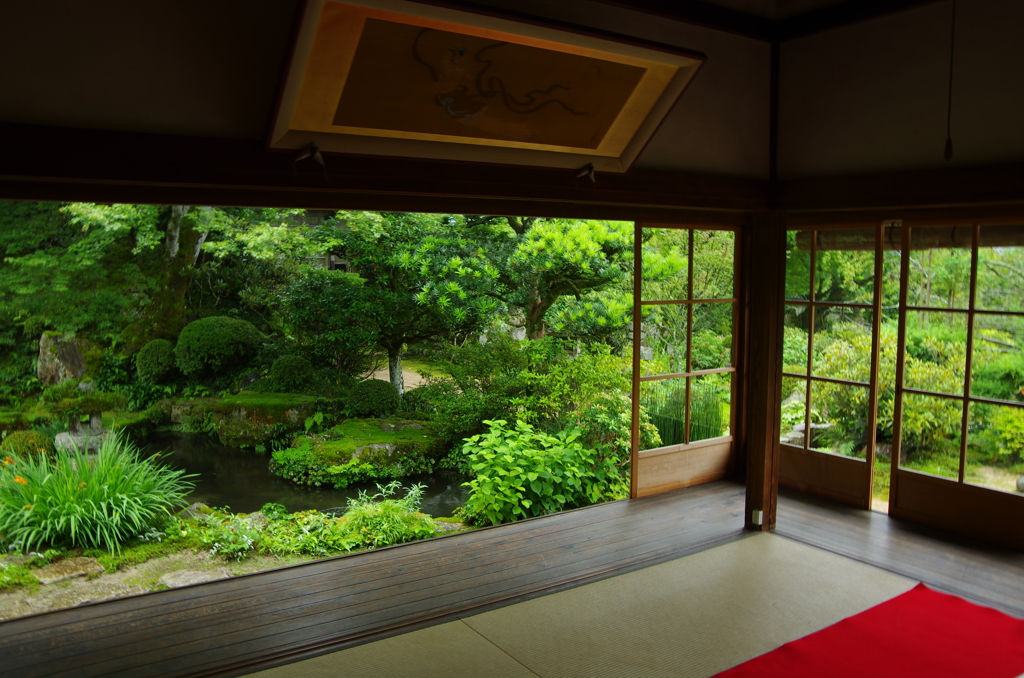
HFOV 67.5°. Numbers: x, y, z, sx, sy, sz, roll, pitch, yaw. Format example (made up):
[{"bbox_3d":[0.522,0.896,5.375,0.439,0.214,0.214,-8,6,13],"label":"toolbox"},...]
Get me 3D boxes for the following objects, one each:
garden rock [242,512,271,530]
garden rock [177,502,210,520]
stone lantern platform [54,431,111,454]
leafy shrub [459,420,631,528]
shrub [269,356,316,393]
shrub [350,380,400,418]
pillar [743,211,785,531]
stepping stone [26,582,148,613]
[{"bbox_3d":[-1.967,1.409,5.900,0.220,0.130,0.180,-2,6,-19],"label":"garden rock"},{"bbox_3d":[-2.556,1.388,6.150,0.270,0.140,0.210,-2,6,-23],"label":"garden rock"},{"bbox_3d":[-4.260,1.031,7.600,0.540,0.170,0.500,-3,6,-30],"label":"stone lantern platform"},{"bbox_3d":[0.232,1.021,5.650,1.200,0.870,1.000,0,6,2],"label":"leafy shrub"},{"bbox_3d":[-2.979,0.468,10.400,0.600,0.540,0.580,-2,6,-16],"label":"shrub"},{"bbox_3d":[-1.741,0.753,9.700,0.670,0.540,0.630,-1,6,-10],"label":"shrub"},{"bbox_3d":[1.398,0.178,4.208,0.115,1.760,0.115,-3,6,-31],"label":"pillar"},{"bbox_3d":[-2.431,1.580,4.429,0.660,0.110,0.420,-3,6,-31],"label":"stepping stone"}]

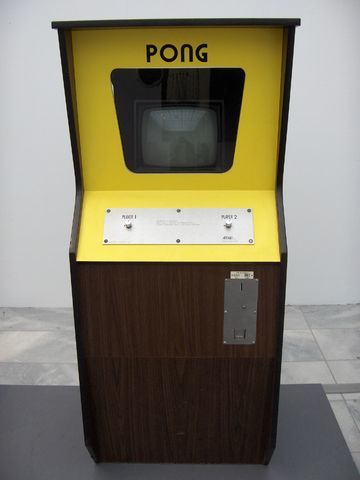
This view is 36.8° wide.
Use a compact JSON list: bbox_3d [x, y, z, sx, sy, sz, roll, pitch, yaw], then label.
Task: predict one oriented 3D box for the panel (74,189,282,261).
[{"bbox_3d":[-0.003,-0.045,1.640,0.600,0.243,0.025,0,-26,2],"label":"panel"}]

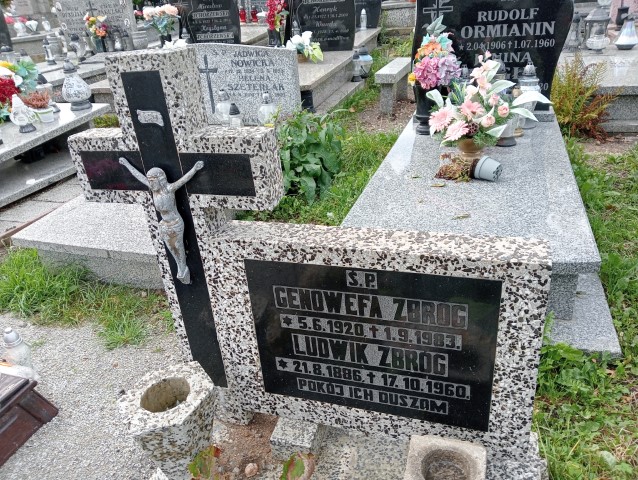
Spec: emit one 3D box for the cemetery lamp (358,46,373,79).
[{"bbox_3d":[0.555,-2.131,6.165,0.170,0.335,0.170,4,27,18],"label":"cemetery lamp"}]

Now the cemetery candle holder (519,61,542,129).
[{"bbox_3d":[1.205,-0.823,2.923,0.122,0.358,0.122,4,27,19],"label":"cemetery candle holder"}]

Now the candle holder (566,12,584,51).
[{"bbox_3d":[2.518,-2.024,5.027,0.165,0.340,0.165,4,27,19],"label":"candle holder"}]

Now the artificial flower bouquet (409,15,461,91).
[{"bbox_3d":[0.651,-1.052,2.898,0.270,0.400,0.240,4,27,18],"label":"artificial flower bouquet"}]

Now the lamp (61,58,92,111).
[{"bbox_3d":[-1.900,-1.213,4.021,0.226,0.367,0.226,4,27,19],"label":"lamp"}]

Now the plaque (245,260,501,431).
[{"bbox_3d":[0.120,0.253,1.272,0.595,0.426,0.030,4,27,18],"label":"plaque"}]

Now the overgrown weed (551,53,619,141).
[{"bbox_3d":[1.913,-1.031,3.722,0.440,0.570,0.420,4,27,19],"label":"overgrown weed"}]

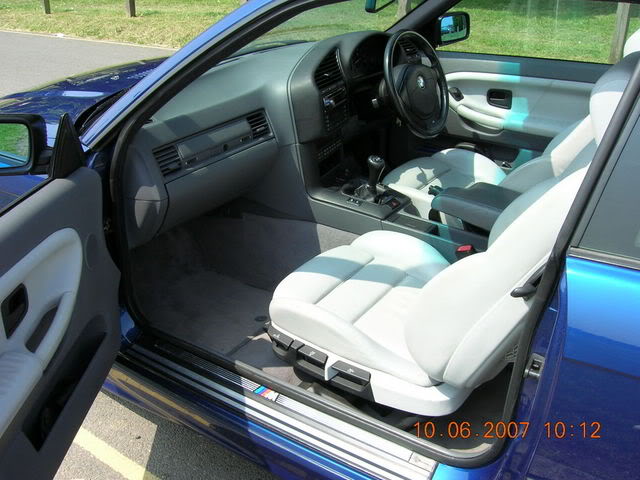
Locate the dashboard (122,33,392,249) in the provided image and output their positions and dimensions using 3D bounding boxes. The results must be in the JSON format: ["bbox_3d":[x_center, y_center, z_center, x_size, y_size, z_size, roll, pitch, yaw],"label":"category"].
[{"bbox_3d":[-0.170,-0.427,2.038,0.470,0.445,1.340,15,30,30],"label":"dashboard"}]

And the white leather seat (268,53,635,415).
[{"bbox_3d":[0.316,-0.057,1.397,0.810,0.795,0.540,15,30,30],"label":"white leather seat"}]

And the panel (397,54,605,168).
[{"bbox_3d":[0.701,-0.445,2.272,1.080,0.415,0.120,15,30,30],"label":"panel"}]

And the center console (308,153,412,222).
[{"bbox_3d":[0.119,-0.168,1.944,0.320,0.175,0.205,15,30,30],"label":"center console"}]

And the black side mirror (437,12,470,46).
[{"bbox_3d":[0.524,-0.826,2.466,0.180,0.118,0.090,-22,32,-36],"label":"black side mirror"}]

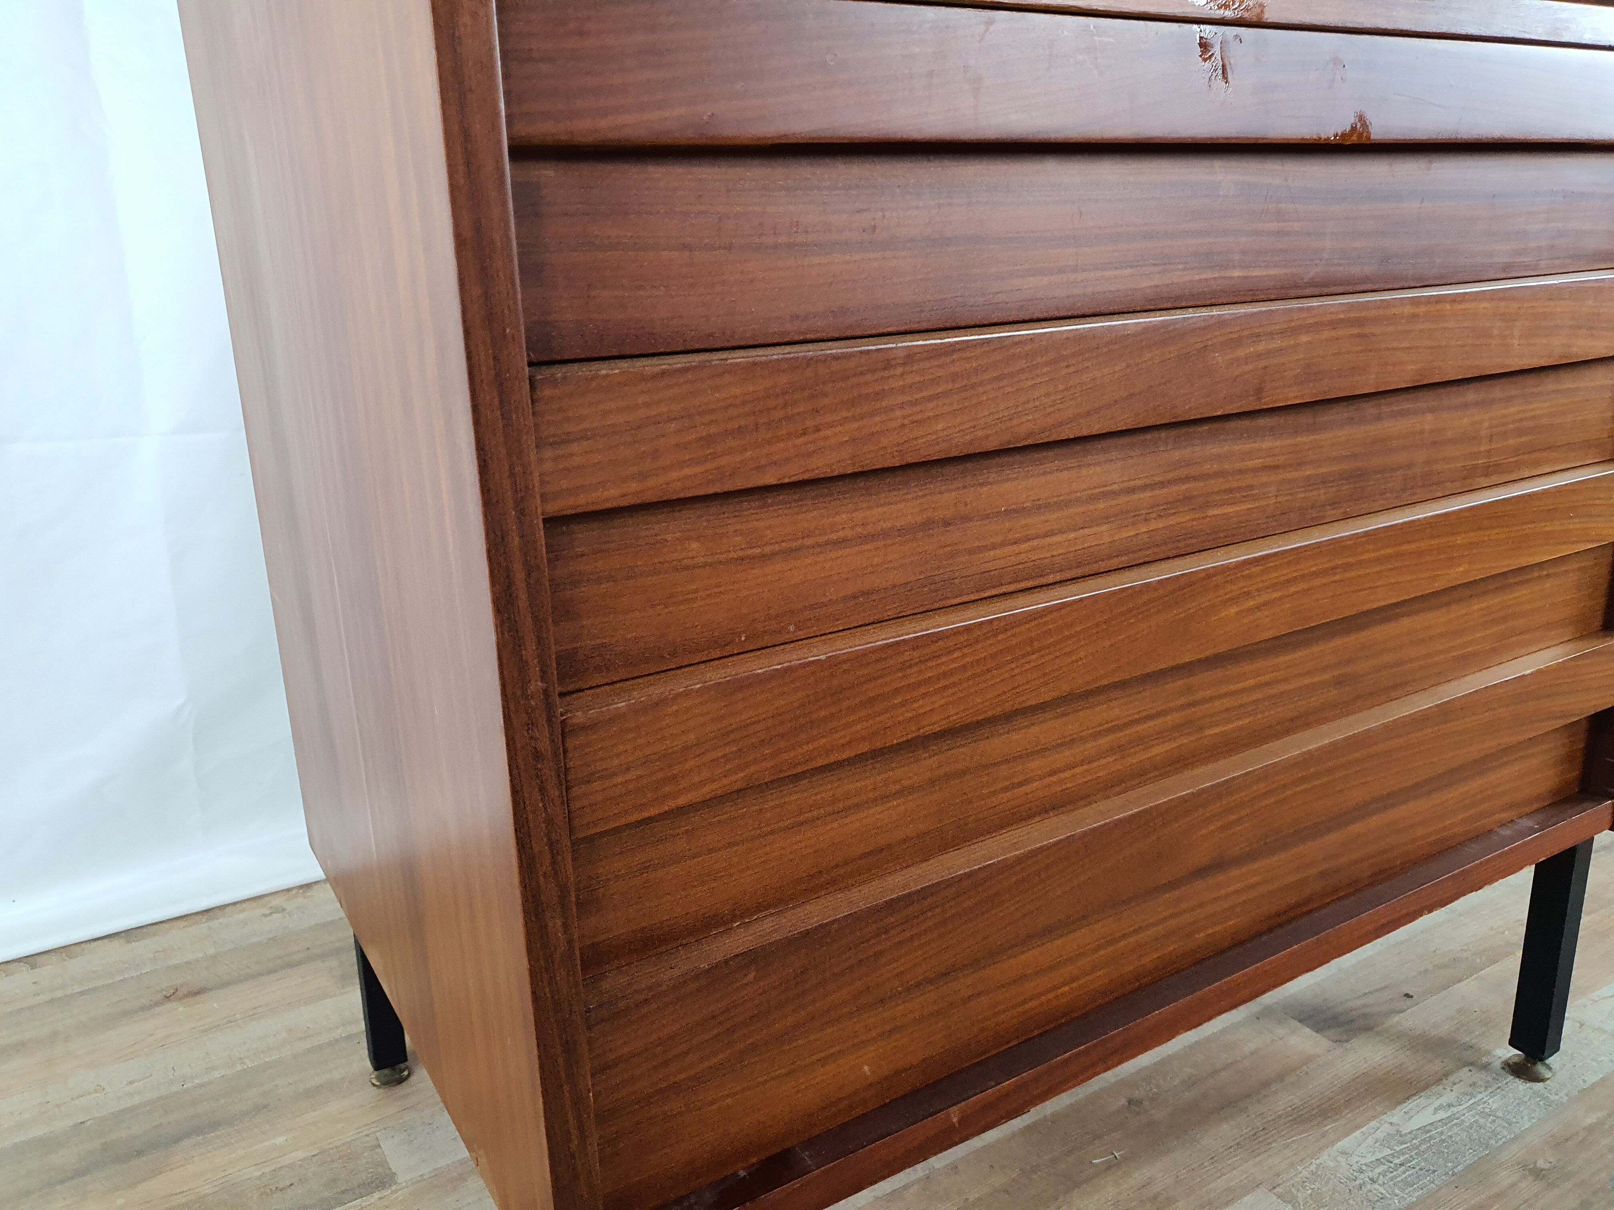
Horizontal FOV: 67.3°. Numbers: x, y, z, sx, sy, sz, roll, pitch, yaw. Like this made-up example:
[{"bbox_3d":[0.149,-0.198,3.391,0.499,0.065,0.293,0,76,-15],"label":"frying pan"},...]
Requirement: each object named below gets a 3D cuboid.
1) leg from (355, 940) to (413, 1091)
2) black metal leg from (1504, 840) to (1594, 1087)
[{"bbox_3d":[-0.322,0.267,0.904,0.028,0.201,0.028,-11,18,-30],"label":"leg"},{"bbox_3d":[0.537,0.248,0.876,0.028,0.201,0.028,-11,18,-30],"label":"black metal leg"}]

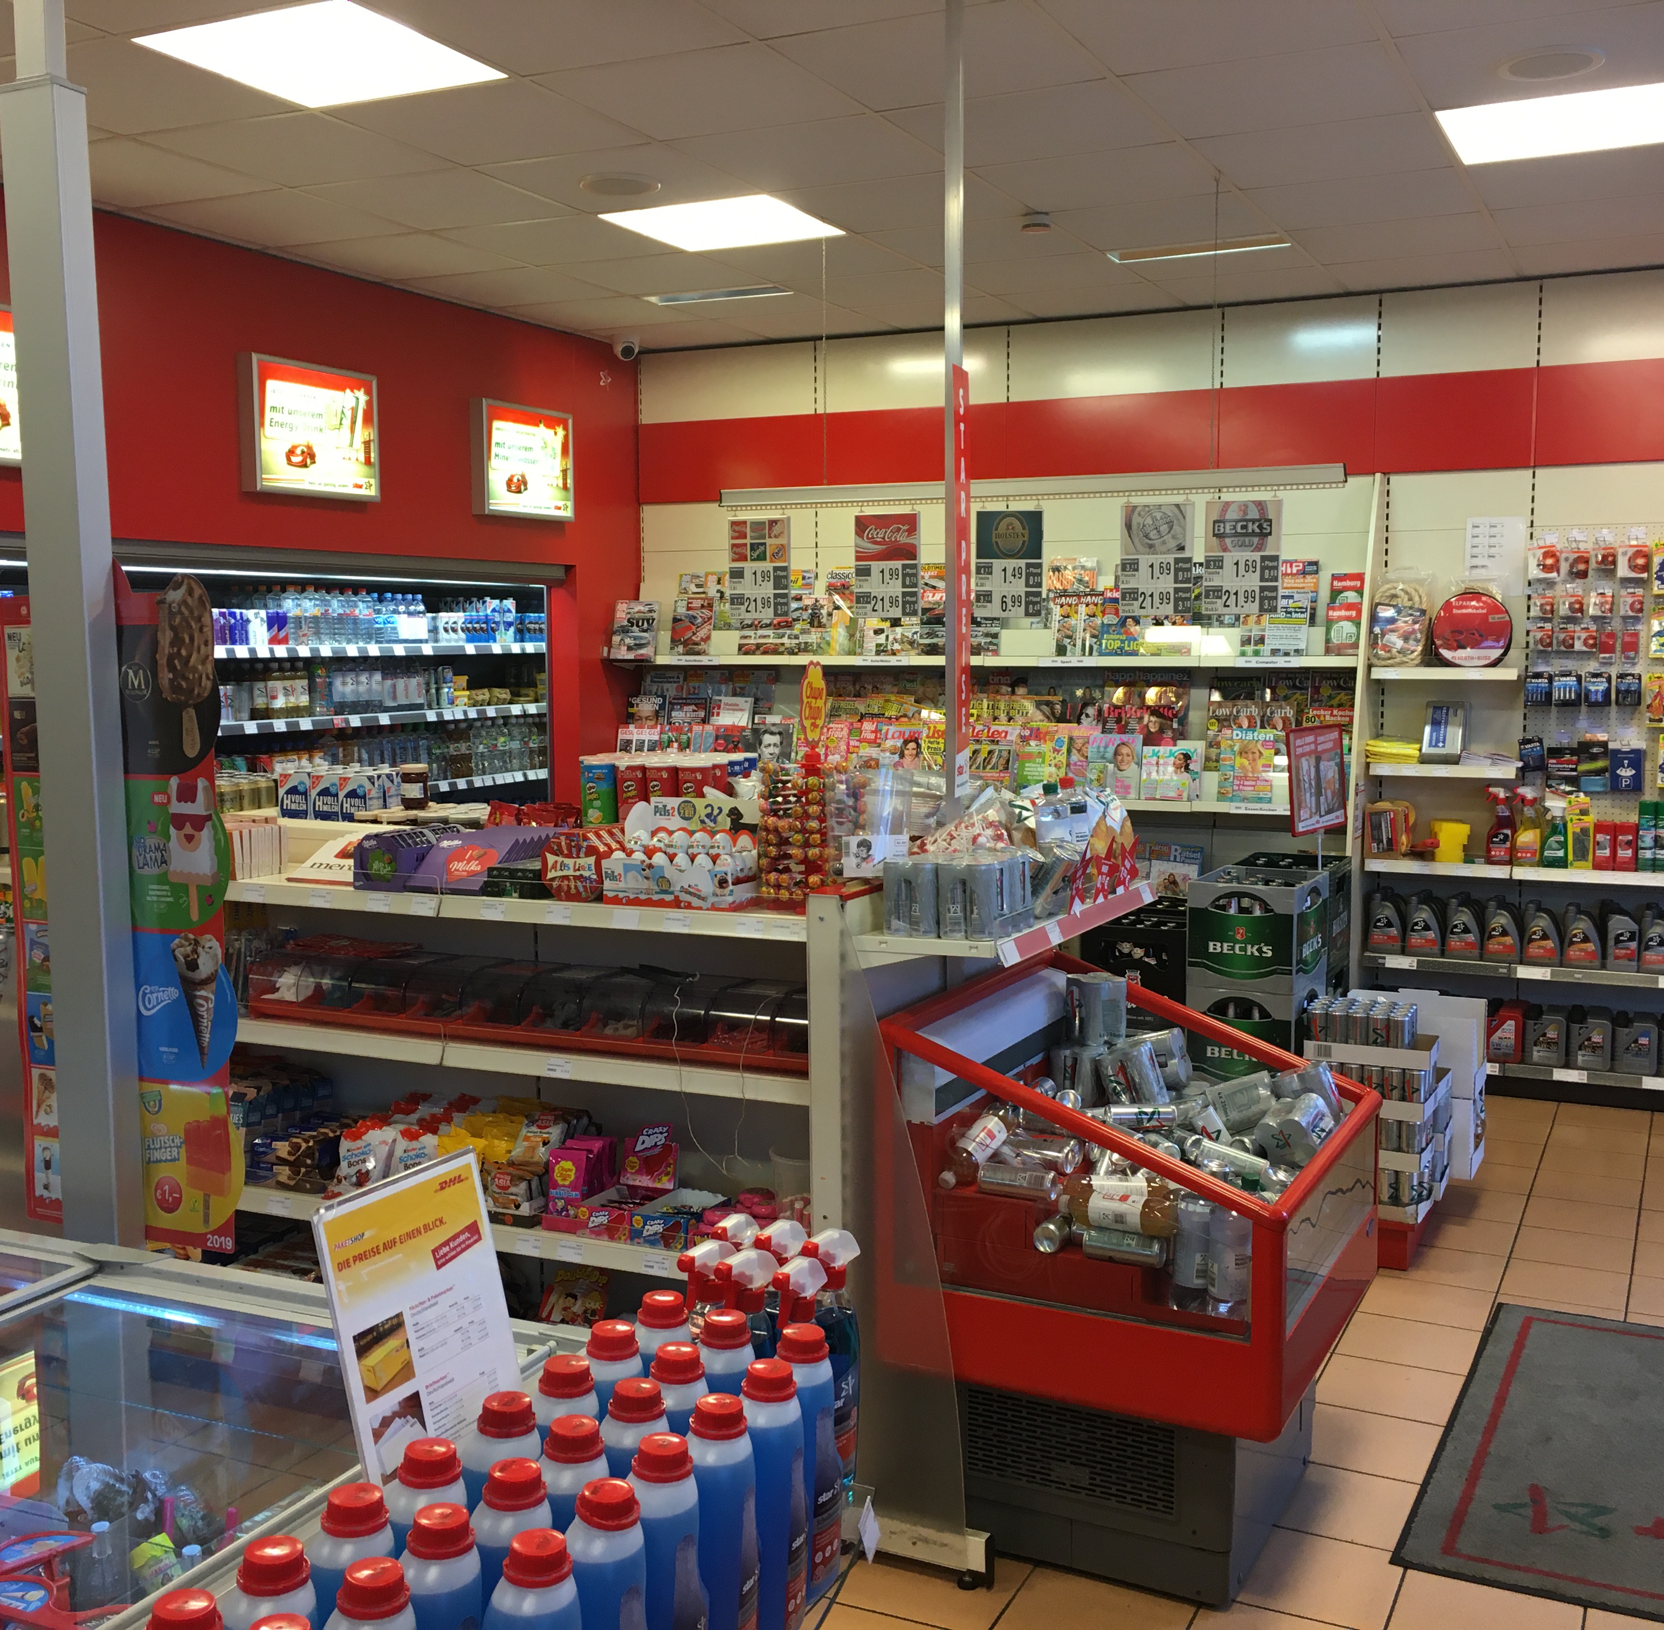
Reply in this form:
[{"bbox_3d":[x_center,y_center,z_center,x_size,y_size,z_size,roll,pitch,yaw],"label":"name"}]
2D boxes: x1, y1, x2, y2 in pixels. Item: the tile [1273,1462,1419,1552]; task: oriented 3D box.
[{"bbox_3d":[0.996,1.352,3.557,0.300,0.010,0.300,2,6,26],"label":"tile"}]

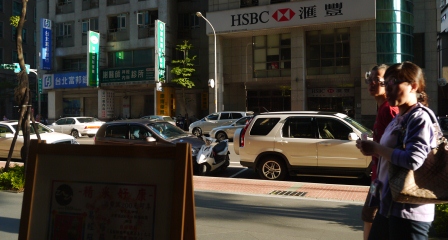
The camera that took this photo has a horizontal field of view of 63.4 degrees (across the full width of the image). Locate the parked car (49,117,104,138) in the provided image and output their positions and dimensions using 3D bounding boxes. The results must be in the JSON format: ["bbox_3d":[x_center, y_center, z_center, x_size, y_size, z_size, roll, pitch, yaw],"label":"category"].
[{"bbox_3d":[-10.700,0.554,25.400,4.450,1.410,1.700,0,0,22],"label":"parked car"}]

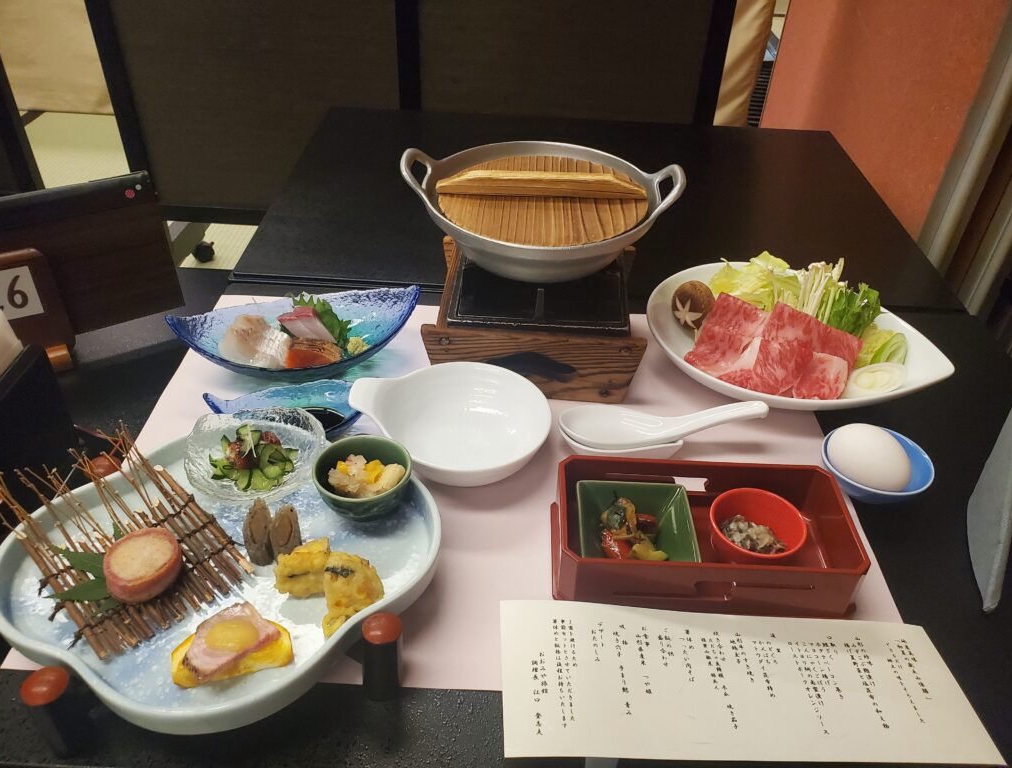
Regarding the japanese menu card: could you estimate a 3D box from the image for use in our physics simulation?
[{"bbox_3d":[0.125,0.164,0.426,0.256,0.004,0.090,3,39,0],"label":"japanese menu card"}]

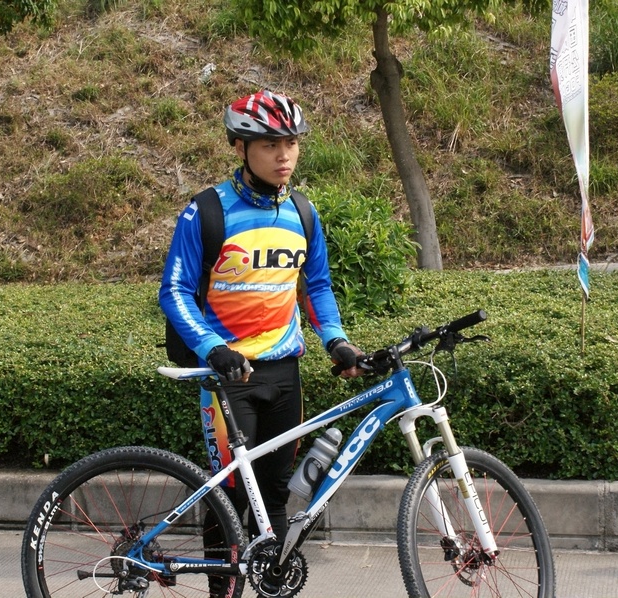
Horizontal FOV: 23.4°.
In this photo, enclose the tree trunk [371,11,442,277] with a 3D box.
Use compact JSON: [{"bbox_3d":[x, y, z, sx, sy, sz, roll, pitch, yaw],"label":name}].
[{"bbox_3d":[0.811,-1.339,12.600,0.580,2.320,0.380,-1,6,3],"label":"tree trunk"}]

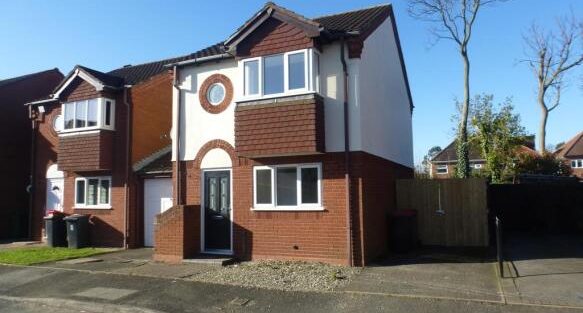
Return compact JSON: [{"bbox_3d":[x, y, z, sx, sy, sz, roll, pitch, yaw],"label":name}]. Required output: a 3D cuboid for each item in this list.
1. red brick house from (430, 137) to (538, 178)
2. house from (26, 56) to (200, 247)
[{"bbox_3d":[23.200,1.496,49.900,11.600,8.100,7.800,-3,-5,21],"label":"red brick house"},{"bbox_3d":[-5.686,-0.475,17.222,5.300,7.450,9.100,-3,-5,24],"label":"house"}]

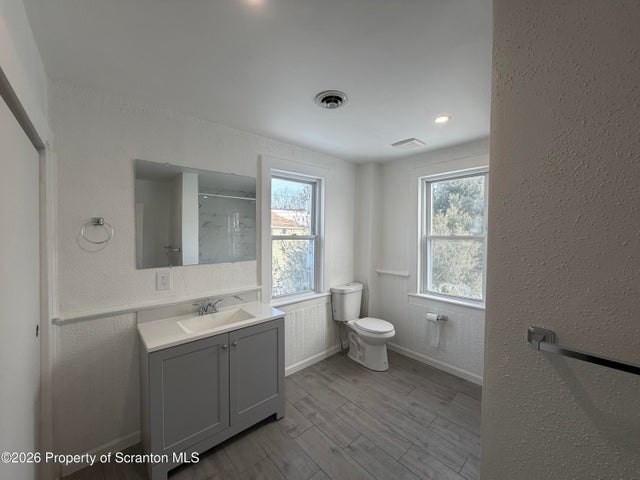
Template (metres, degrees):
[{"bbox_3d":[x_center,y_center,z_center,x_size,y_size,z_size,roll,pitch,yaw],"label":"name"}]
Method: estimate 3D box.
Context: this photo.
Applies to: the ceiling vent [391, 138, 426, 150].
[{"bbox_3d":[0.864,-0.926,2.525,0.236,0.028,0.241,-2,3,-41],"label":"ceiling vent"}]

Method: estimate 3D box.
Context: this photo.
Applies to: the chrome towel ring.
[{"bbox_3d":[-1.404,-0.059,1.634,0.152,0.167,0.071,-2,3,-41],"label":"chrome towel ring"}]

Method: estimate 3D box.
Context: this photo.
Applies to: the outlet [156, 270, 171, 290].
[{"bbox_3d":[-1.154,0.303,1.909,0.084,0.136,0.010,-2,3,-41],"label":"outlet"}]

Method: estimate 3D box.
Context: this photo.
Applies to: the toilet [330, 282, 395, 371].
[{"bbox_3d":[0.501,0.982,2.913,0.398,0.810,0.707,-2,3,-41],"label":"toilet"}]

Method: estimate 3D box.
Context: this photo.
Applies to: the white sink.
[{"bbox_3d":[-0.750,0.645,1.904,0.477,0.125,0.291,-2,3,-41],"label":"white sink"}]

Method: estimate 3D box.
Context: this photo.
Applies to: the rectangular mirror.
[{"bbox_3d":[-0.928,-0.185,2.087,0.910,0.759,0.014,-2,3,-41],"label":"rectangular mirror"}]

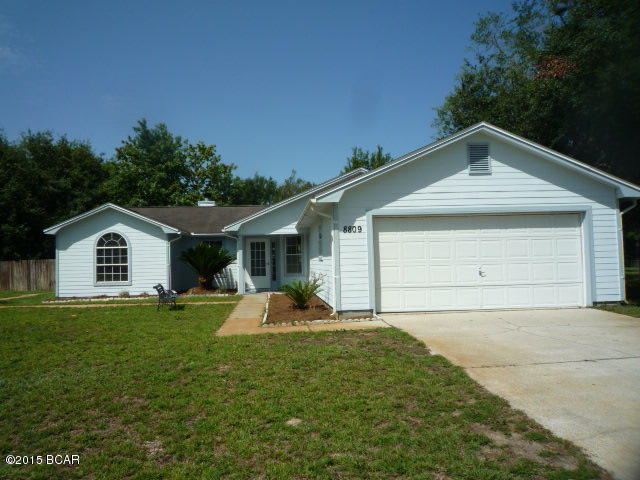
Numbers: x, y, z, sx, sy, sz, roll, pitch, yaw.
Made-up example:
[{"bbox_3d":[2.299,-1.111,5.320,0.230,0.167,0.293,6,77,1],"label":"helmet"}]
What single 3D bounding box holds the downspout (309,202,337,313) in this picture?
[{"bbox_3d":[0.080,0.432,10.500,0.560,2.450,0.100,-1,-3,-5],"label":"downspout"}]

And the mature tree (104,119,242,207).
[{"bbox_3d":[-11.333,-3.084,36.000,10.300,12.726,10.000,-1,-3,-5],"label":"mature tree"}]

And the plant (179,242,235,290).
[{"bbox_3d":[-4.666,1.089,19.000,2.250,1.950,2.100,-1,-3,-5],"label":"plant"}]

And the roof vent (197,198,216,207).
[{"bbox_3d":[-5.868,-1.921,24.000,0.920,0.420,0.700,-1,-3,-5],"label":"roof vent"}]

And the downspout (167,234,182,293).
[{"bbox_3d":[-5.627,0.888,18.000,0.520,2.230,0.100,-1,-3,-5],"label":"downspout"}]

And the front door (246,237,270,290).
[{"bbox_3d":[-2.488,0.951,18.700,0.960,2.080,0.100,-1,-3,-5],"label":"front door"}]

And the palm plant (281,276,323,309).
[{"bbox_3d":[-0.456,1.352,11.900,1.050,0.820,1.000,-1,-3,-5],"label":"palm plant"}]

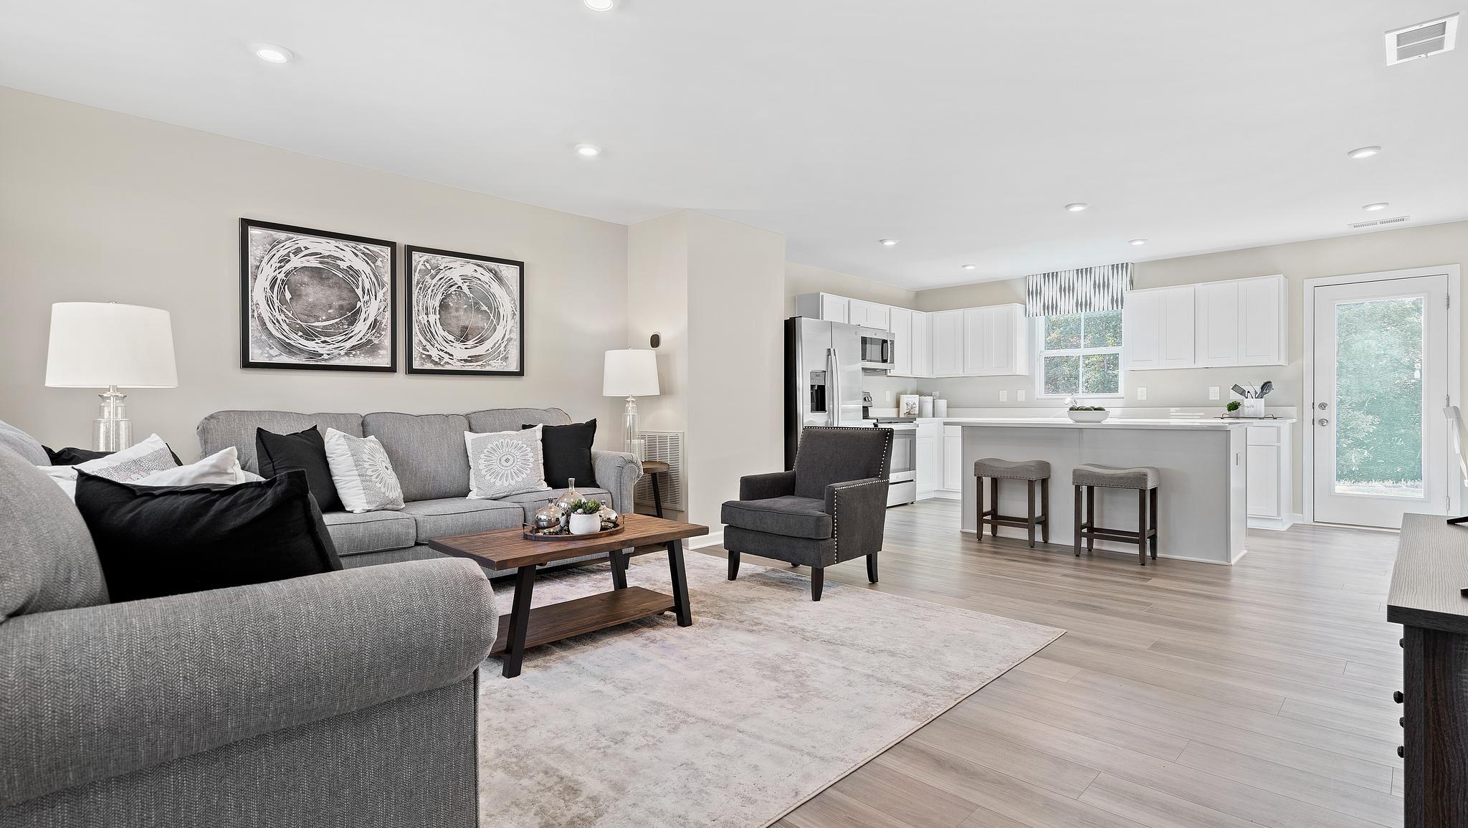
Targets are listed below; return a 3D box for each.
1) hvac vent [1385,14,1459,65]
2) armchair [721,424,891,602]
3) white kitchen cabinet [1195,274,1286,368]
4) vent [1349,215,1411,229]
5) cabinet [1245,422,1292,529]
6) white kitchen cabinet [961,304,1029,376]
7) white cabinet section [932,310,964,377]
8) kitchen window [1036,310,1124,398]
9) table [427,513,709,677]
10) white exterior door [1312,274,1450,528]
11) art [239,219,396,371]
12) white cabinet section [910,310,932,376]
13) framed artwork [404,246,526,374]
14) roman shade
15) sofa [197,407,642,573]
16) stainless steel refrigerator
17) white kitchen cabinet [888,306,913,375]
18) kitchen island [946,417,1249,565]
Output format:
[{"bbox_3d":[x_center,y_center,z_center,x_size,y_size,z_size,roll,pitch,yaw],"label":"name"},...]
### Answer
[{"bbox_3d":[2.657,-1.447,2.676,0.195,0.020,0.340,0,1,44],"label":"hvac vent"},{"bbox_3d":[0.444,0.542,4.167,0.735,0.910,0.765,0,1,44],"label":"armchair"},{"bbox_3d":[4.526,-0.797,6.198,0.628,0.765,0.330,0,1,44],"label":"white kitchen cabinet"},{"bbox_3d":[5.080,-1.500,5.456,0.350,0.020,0.150,0,1,44],"label":"vent"},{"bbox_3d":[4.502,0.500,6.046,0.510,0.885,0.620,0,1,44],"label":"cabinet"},{"bbox_3d":[2.921,-0.805,7.742,0.600,0.765,0.330,0,1,44],"label":"white kitchen cabinet"},{"bbox_3d":[2.601,-0.813,8.131,0.400,0.765,0.330,0,1,44],"label":"white cabinet section"},{"bbox_3d":[3.644,-0.636,7.261,0.920,0.940,0.090,0,1,44],"label":"kitchen window"},{"bbox_3d":[-0.728,0.778,3.196,1.060,0.455,0.625,-1,1,-44],"label":"table"},{"bbox_3d":[5.296,-0.079,5.700,0.803,2.030,0.050,0,1,44],"label":"white exterior door"},{"bbox_3d":[-2.268,-0.622,3.830,0.035,0.766,0.767,0,1,44],"label":"art"},{"bbox_3d":[2.055,-0.811,8.181,0.330,0.765,0.360,0,1,44],"label":"white cabinet section"},{"bbox_3d":[-1.724,-0.643,4.499,0.035,0.785,0.785,0,1,44],"label":"framed artwork"},{"bbox_3d":[3.606,-1.282,7.290,1.030,0.455,0.130,0,1,44],"label":"roman shade"},{"bbox_3d":[-1.666,0.495,3.915,0.880,1.020,2.270,0,1,44],"label":"sofa"},{"bbox_3d":[0.616,0.085,6.310,0.830,1.770,0.900,0,1,44],"label":"stainless steel refrigerator"},{"bbox_3d":[1.765,-0.798,7.848,0.325,0.765,0.470,0,1,44],"label":"white kitchen cabinet"},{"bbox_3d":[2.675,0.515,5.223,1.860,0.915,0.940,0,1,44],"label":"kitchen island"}]

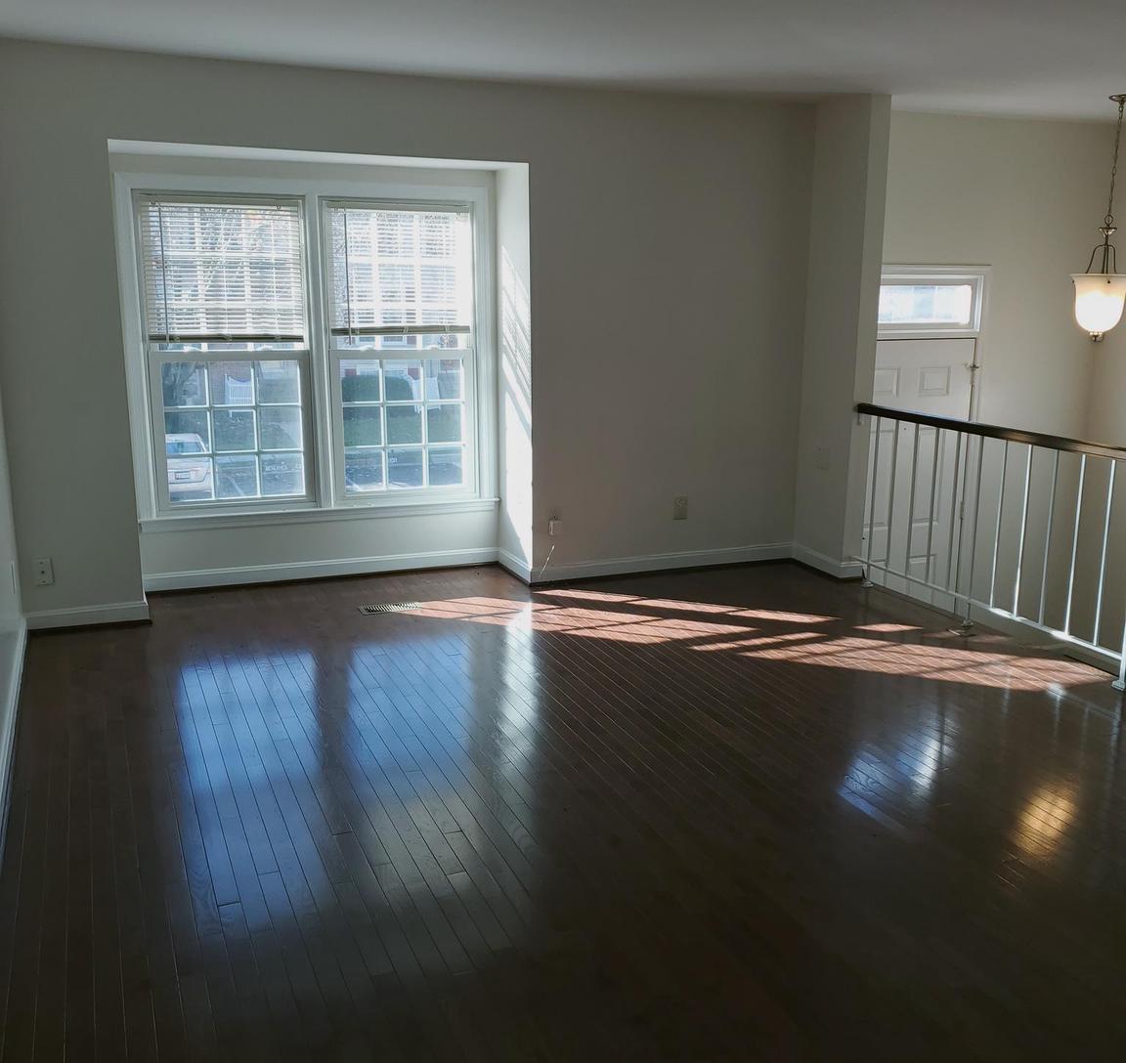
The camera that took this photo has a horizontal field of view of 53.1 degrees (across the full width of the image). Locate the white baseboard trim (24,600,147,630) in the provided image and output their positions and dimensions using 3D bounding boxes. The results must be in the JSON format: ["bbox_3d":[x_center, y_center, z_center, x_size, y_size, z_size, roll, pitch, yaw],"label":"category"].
[{"bbox_3d":[-2.103,0.376,5.008,0.496,0.090,0.020,-4,13,-21],"label":"white baseboard trim"}]

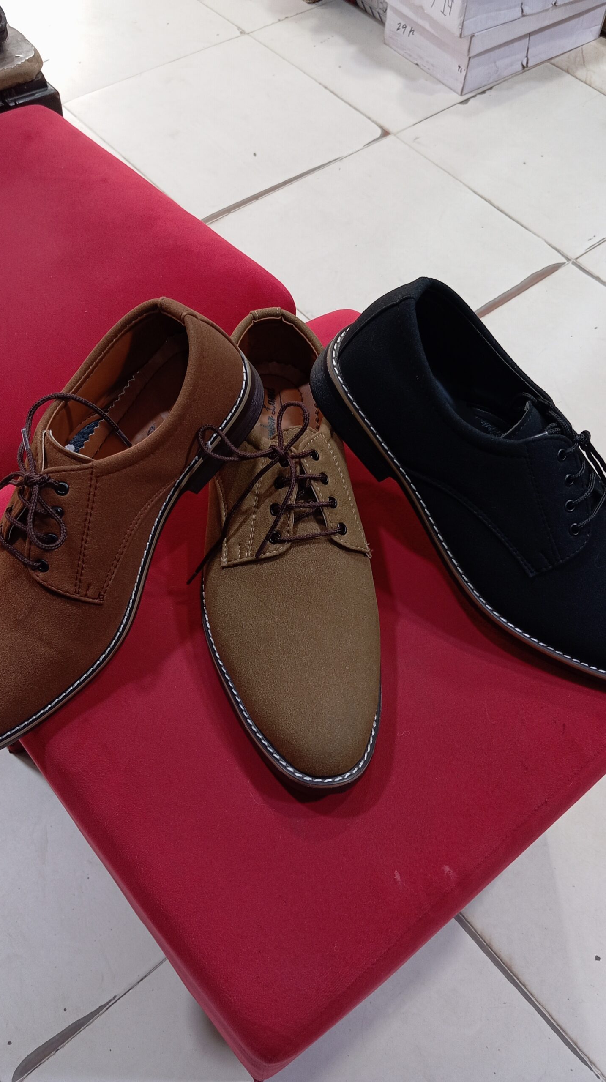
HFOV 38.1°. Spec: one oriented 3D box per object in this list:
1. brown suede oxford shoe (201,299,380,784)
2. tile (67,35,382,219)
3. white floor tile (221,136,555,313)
[{"bbox_3d":[-0.010,-0.008,0.533,0.108,0.112,0.300,-5,58,-11],"label":"brown suede oxford shoe"},{"bbox_3d":[-0.127,-0.718,1.501,0.396,0.010,0.396,-34,65,-22],"label":"tile"},{"bbox_3d":[0.129,-0.453,1.344,0.396,0.010,0.396,-34,65,-22],"label":"white floor tile"}]

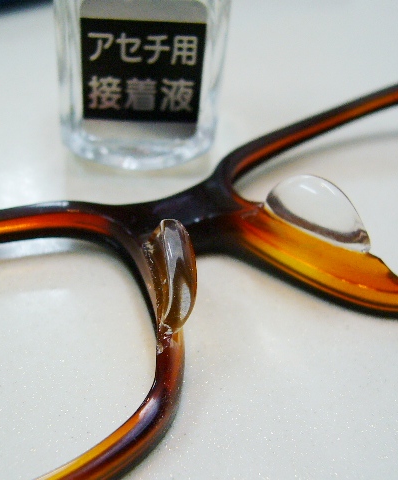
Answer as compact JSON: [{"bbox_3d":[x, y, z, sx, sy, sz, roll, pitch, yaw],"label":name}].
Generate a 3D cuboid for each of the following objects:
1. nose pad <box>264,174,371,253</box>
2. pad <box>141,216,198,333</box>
[{"bbox_3d":[0.016,-0.004,0.080,0.015,0.006,0.004,30,26,10],"label":"nose pad"},{"bbox_3d":[-0.003,0.002,0.070,0.004,0.006,0.015,-9,50,8],"label":"pad"}]

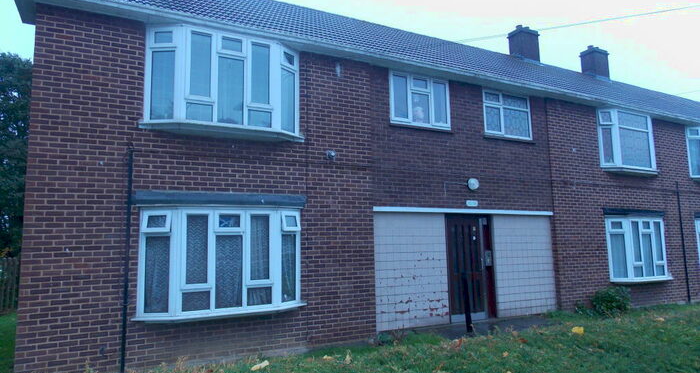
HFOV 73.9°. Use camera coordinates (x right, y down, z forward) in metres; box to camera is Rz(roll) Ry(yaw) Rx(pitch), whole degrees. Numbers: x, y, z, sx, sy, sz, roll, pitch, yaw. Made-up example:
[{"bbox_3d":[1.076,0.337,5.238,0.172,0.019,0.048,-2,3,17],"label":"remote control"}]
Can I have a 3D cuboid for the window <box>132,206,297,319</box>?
[{"bbox_3d":[-1.829,1.114,6.998,2.467,1.561,0.312,3,-8,-27],"label":"window"}]

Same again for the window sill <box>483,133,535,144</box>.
[{"bbox_3d":[3.562,-1.070,10.370,1.530,0.060,0.131,3,-8,-27],"label":"window sill"}]

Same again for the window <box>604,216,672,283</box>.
[{"bbox_3d":[7.393,1.570,11.665,2.457,1.561,0.312,3,-8,-27],"label":"window"}]

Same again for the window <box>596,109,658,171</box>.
[{"bbox_3d":[7.350,-1.177,12.013,2.447,1.500,0.302,3,-8,-27],"label":"window"}]

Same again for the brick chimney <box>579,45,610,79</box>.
[{"bbox_3d":[9.042,-4.569,17.148,0.866,1.207,0.604,3,-8,-27],"label":"brick chimney"}]

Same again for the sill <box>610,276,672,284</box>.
[{"bbox_3d":[7.439,2.330,11.576,2.628,0.070,0.332,3,-8,-27],"label":"sill"}]

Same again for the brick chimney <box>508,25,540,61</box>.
[{"bbox_3d":[5.832,-4.780,15.530,0.866,1.176,0.584,3,-8,-27],"label":"brick chimney"}]

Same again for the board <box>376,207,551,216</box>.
[{"bbox_3d":[2.509,0.520,9.546,4.712,0.091,0.101,3,-8,-27],"label":"board"}]

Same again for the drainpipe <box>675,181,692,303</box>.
[{"bbox_3d":[9.060,1.469,12.650,0.065,3.293,0.075,3,-8,-27],"label":"drainpipe"}]

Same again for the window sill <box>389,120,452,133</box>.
[{"bbox_3d":[1.443,-1.184,9.300,1.530,0.065,0.131,3,-8,-27],"label":"window sill"}]

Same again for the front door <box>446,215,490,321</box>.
[{"bbox_3d":[2.411,1.646,9.528,1.037,2.125,0.081,3,-8,-27],"label":"front door"}]

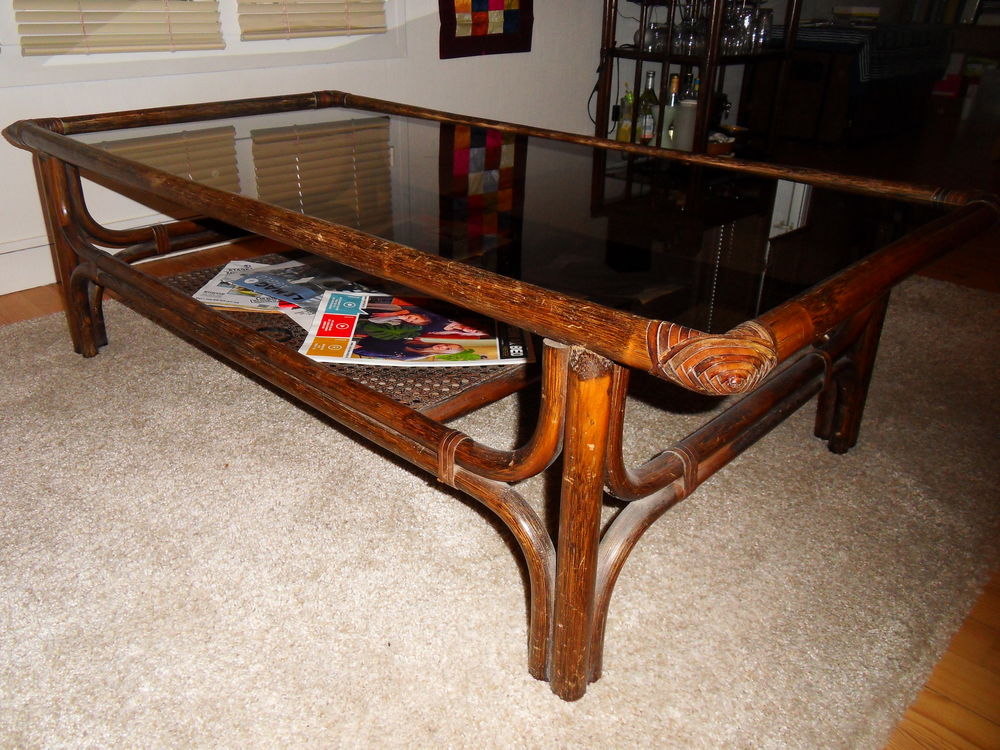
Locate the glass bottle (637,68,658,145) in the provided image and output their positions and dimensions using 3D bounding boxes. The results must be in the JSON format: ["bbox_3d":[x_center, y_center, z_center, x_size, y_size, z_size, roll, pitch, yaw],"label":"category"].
[{"bbox_3d":[0.641,-1.153,3.380,0.077,0.305,0.077,1,25,0],"label":"glass bottle"}]

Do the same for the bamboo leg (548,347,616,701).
[{"bbox_3d":[0.076,0.156,0.737,0.043,0.393,0.043,1,25,-1],"label":"bamboo leg"}]

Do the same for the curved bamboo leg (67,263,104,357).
[{"bbox_3d":[-0.804,-0.127,1.516,0.097,0.201,0.037,23,33,38],"label":"curved bamboo leg"}]

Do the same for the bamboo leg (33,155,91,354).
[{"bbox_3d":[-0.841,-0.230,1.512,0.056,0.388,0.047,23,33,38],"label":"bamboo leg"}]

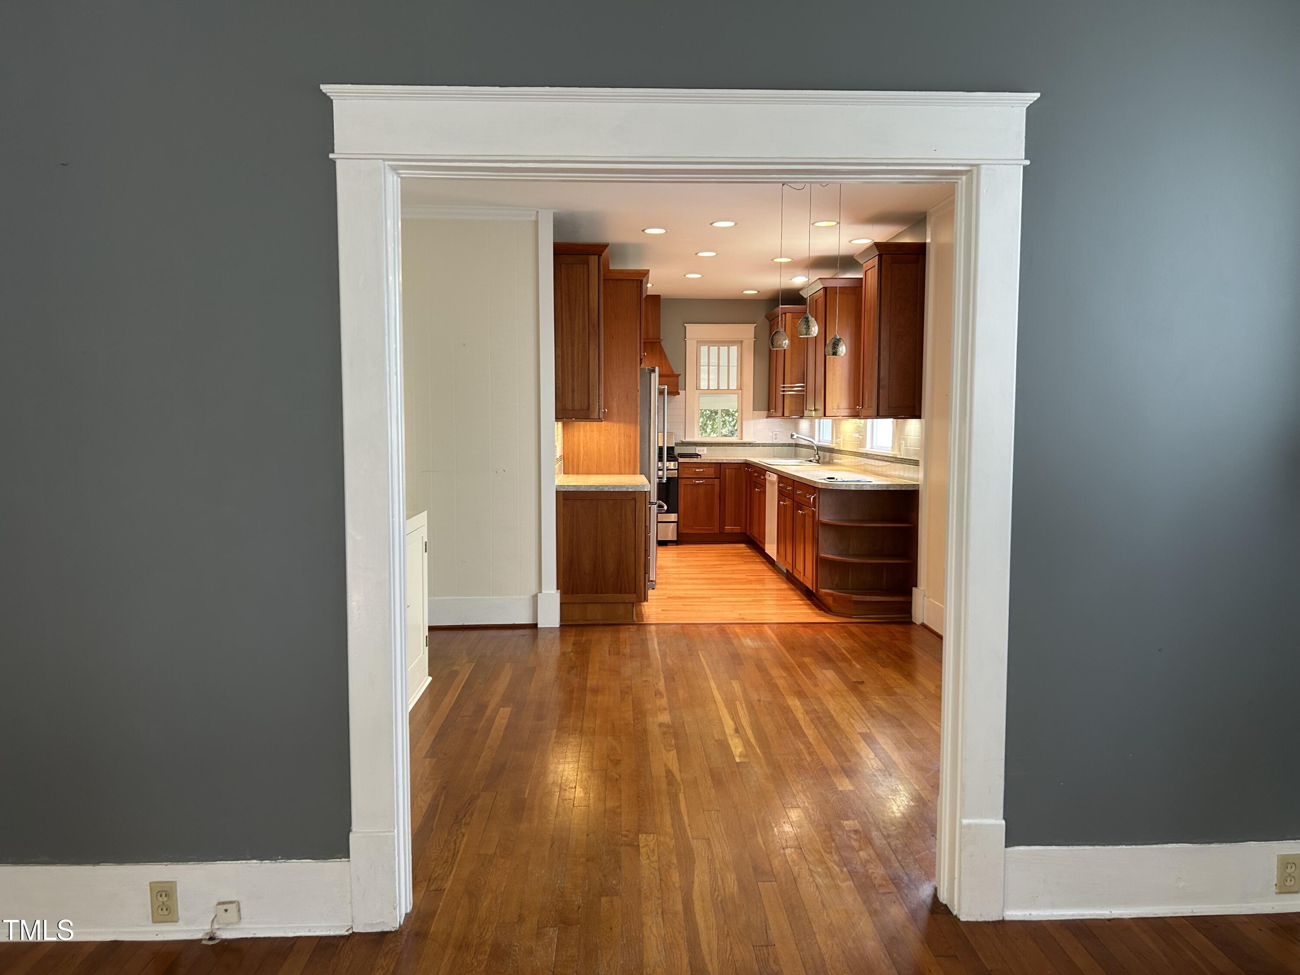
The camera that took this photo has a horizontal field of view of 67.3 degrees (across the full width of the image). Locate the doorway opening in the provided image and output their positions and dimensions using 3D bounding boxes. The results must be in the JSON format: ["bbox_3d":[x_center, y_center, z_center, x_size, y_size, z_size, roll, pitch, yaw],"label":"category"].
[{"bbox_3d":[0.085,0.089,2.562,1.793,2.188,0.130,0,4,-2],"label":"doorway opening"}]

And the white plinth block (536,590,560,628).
[{"bbox_3d":[-0.654,0.794,6.347,0.140,0.230,0.060,0,4,-2],"label":"white plinth block"}]

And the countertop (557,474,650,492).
[{"bbox_3d":[-0.335,-0.036,7.019,0.630,0.040,1.180,0,4,-2],"label":"countertop"}]

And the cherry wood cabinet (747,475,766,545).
[{"bbox_3d":[1.346,0.241,9.467,0.620,0.860,1.150,0,4,-2],"label":"cherry wood cabinet"}]

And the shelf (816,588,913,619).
[{"bbox_3d":[1.480,0.808,6.794,0.600,0.140,0.330,0,4,-2],"label":"shelf"}]

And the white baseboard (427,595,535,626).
[{"bbox_3d":[-1.146,0.819,6.469,0.780,0.195,0.025,0,4,-2],"label":"white baseboard"}]

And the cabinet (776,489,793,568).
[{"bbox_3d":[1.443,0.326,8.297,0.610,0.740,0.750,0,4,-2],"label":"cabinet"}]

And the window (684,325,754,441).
[{"bbox_3d":[0.796,-1.173,11.048,0.830,1.340,0.080,0,4,-2],"label":"window"}]

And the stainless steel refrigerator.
[{"bbox_3d":[-0.262,-0.090,8.080,0.770,1.770,0.900,0,4,-2],"label":"stainless steel refrigerator"}]

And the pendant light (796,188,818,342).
[{"bbox_3d":[0.833,-1.236,5.076,0.115,0.908,0.115,0,4,-2],"label":"pendant light"}]

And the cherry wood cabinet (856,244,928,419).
[{"bbox_3d":[1.631,-1.046,6.649,0.360,1.142,0.500,0,4,-2],"label":"cherry wood cabinet"}]

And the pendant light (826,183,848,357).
[{"bbox_3d":[1.027,-1.210,5.315,0.115,0.993,0.115,0,4,-2],"label":"pendant light"}]

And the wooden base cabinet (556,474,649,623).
[{"bbox_3d":[-0.340,0.405,7.153,0.639,0.920,1.120,0,4,-2],"label":"wooden base cabinet"}]

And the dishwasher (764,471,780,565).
[{"bbox_3d":[1.408,0.279,9.025,0.610,0.810,0.610,0,4,-2],"label":"dishwasher"}]

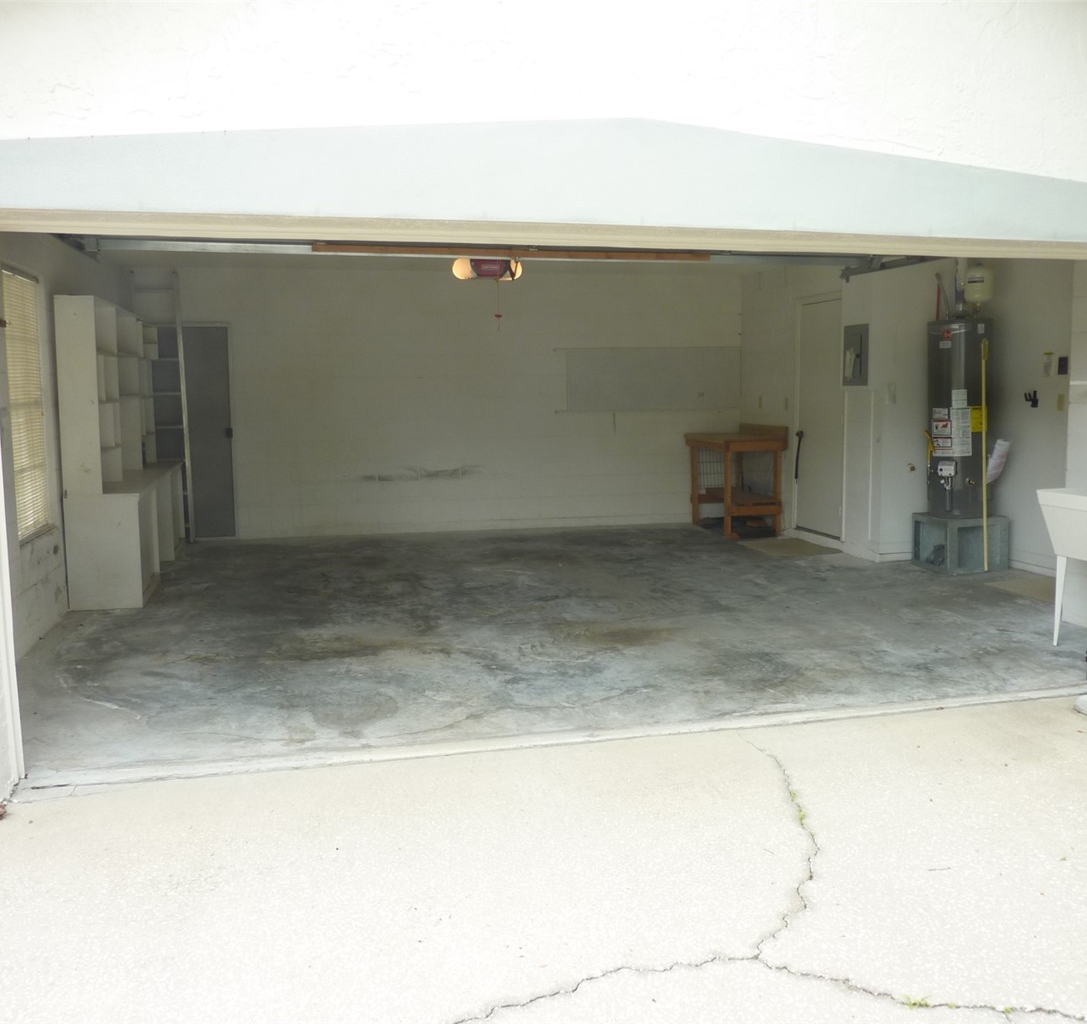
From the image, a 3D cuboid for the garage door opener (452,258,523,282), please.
[{"bbox_3d":[-0.397,-1.739,7.064,0.495,0.167,0.263,-2,8,-13],"label":"garage door opener"}]

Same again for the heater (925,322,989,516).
[{"bbox_3d":[3.298,-0.742,7.788,0.490,1.498,0.490,-7,10,-40],"label":"heater"}]

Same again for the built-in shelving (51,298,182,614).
[{"bbox_3d":[-3.231,-0.530,7.694,0.475,2.055,2.525,-2,8,-13],"label":"built-in shelving"}]

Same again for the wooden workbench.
[{"bbox_3d":[1.890,-0.329,9.867,0.667,1.030,1.081,-2,8,-13],"label":"wooden workbench"}]

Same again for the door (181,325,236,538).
[{"bbox_3d":[-3.306,-0.744,9.262,0.737,2.000,0.061,-2,8,-13],"label":"door"}]

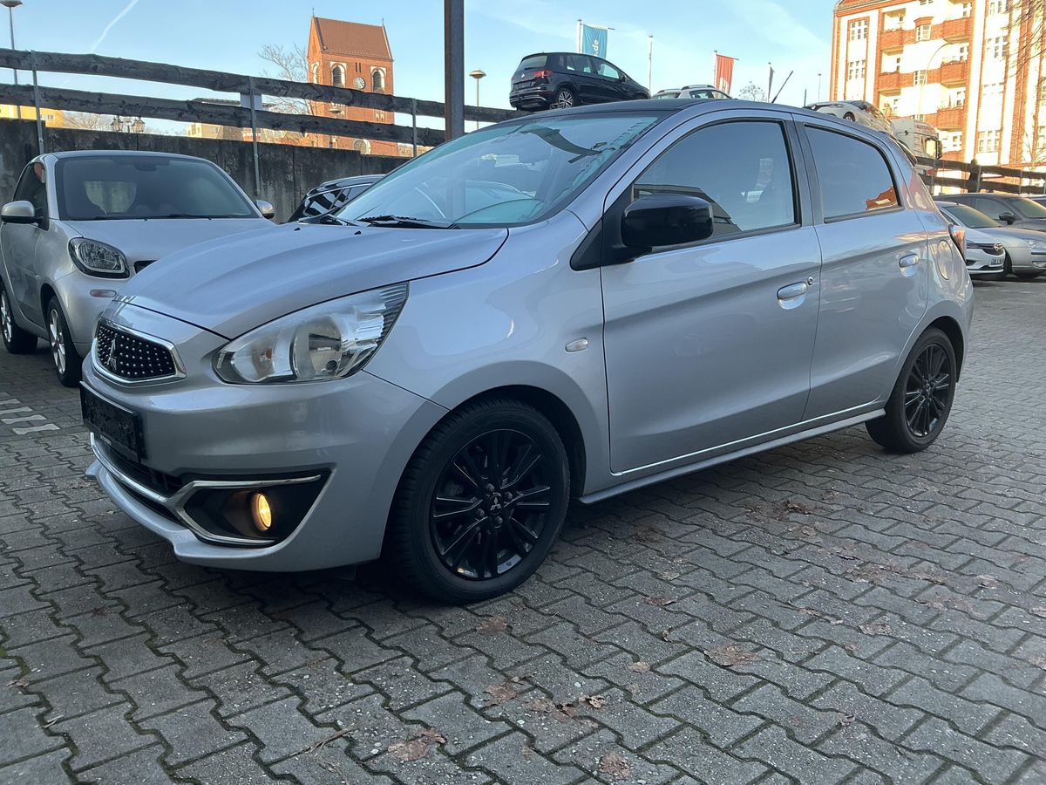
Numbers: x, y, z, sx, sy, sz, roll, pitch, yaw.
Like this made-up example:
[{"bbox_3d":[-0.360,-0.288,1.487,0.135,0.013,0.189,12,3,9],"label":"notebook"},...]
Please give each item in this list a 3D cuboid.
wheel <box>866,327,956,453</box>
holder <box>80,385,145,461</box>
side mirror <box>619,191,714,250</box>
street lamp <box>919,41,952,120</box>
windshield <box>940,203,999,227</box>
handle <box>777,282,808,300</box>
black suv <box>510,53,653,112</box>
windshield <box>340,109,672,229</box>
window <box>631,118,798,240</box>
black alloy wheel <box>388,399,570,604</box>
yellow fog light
[{"bbox_3d":[1.777,-0.021,3.854,0.573,0.573,0.185,-9,15,-38],"label":"wheel"},{"bbox_3d":[-1.173,0.074,2.387,0.030,0.125,0.530,-9,15,-38],"label":"holder"},{"bbox_3d":[0.395,-0.486,2.395,0.160,0.155,0.220,-9,15,-38],"label":"side mirror"},{"bbox_3d":[21.801,-13.730,45.449,2.000,9.500,0.300,-8,13,-37],"label":"street lamp"},{"bbox_3d":[8.375,-3.280,15.800,1.380,0.120,0.750,-9,45,-39],"label":"windshield"},{"bbox_3d":[0.947,-0.359,2.945,0.190,0.050,0.050,-9,15,-38],"label":"handle"},{"bbox_3d":[1.762,-8.328,23.240,4.340,1.580,1.810,-8,13,-36],"label":"black suv"},{"bbox_3d":[-0.130,-0.796,3.054,0.760,0.110,1.250,-44,33,-25],"label":"windshield"},{"bbox_3d":[0.647,-0.715,2.816,0.900,0.440,0.050,-9,-4,-38],"label":"window"},{"bbox_3d":[-0.122,0.291,2.337,0.573,0.573,0.185,-9,15,-38],"label":"black alloy wheel"},{"bbox_3d":[-0.631,0.291,2.046,0.050,0.095,0.095,-9,15,-38],"label":"yellow fog light"}]

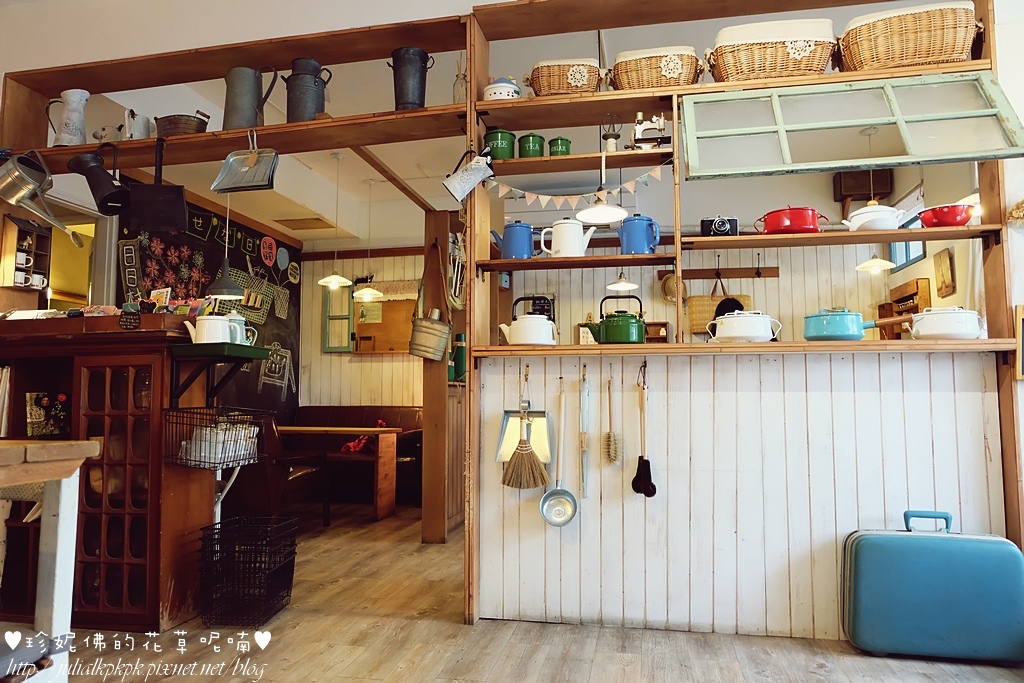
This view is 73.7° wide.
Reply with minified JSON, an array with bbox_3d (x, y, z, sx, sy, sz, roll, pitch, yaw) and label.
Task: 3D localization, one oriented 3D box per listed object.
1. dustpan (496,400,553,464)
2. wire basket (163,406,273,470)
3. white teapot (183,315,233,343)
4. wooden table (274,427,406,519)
[{"bbox_3d":[0.053,0.382,2.891,0.229,0.267,0.082,-1,-4,11],"label":"dustpan"},{"bbox_3d":[-1.241,0.400,2.889,0.278,0.216,0.355,3,-4,11],"label":"wire basket"},{"bbox_3d":[-1.273,-0.034,2.886,0.250,0.125,0.146,0,-4,6],"label":"white teapot"},{"bbox_3d":[-1.585,1.028,5.362,1.306,0.672,0.547,-1,-4,11],"label":"wooden table"}]

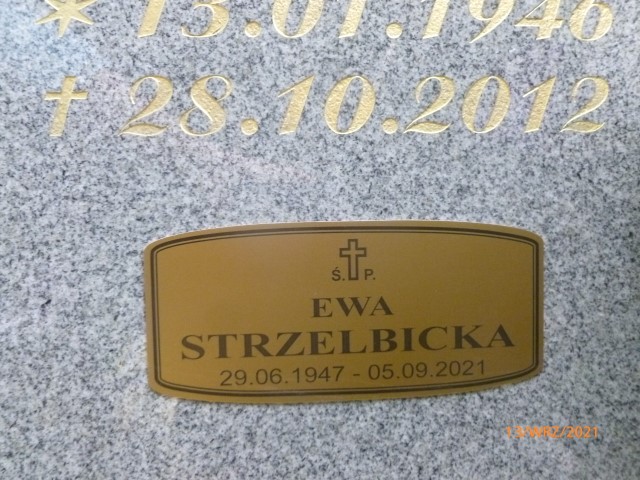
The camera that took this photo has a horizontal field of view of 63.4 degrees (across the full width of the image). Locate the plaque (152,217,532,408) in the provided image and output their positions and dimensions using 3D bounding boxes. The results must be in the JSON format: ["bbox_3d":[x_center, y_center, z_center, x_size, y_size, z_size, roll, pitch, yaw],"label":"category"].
[{"bbox_3d":[0.017,0.039,0.279,0.215,0.099,0.003,-1,3,-5],"label":"plaque"}]

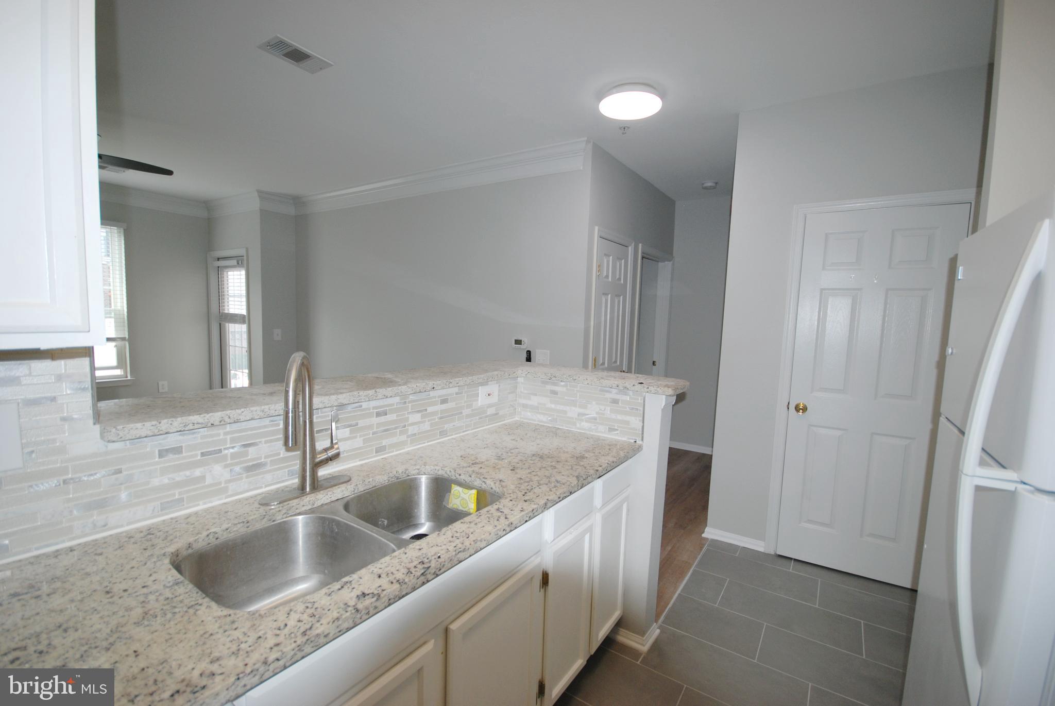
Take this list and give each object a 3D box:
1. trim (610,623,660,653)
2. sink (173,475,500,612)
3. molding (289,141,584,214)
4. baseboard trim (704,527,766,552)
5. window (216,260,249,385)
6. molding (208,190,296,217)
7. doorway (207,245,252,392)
[{"bbox_3d":[0.497,1.252,2.016,0.170,0.065,0.165,5,6,35],"label":"trim"},{"bbox_3d":[-0.402,0.531,1.121,0.405,0.205,0.765,5,6,35],"label":"sink"},{"bbox_3d":[-1.176,-1.625,4.276,3.850,0.170,0.105,5,6,31],"label":"molding"},{"bbox_3d":[1.339,1.206,2.864,0.380,0.072,0.022,5,6,32],"label":"baseboard trim"},{"bbox_3d":[-3.793,-0.271,5.726,0.880,1.880,0.070,5,6,32],"label":"window"},{"bbox_3d":[-3.471,-1.803,5.474,1.360,0.170,0.460,5,6,32],"label":"molding"},{"bbox_3d":[-3.812,-0.235,5.711,1.040,2.130,0.130,5,6,32],"label":"doorway"}]

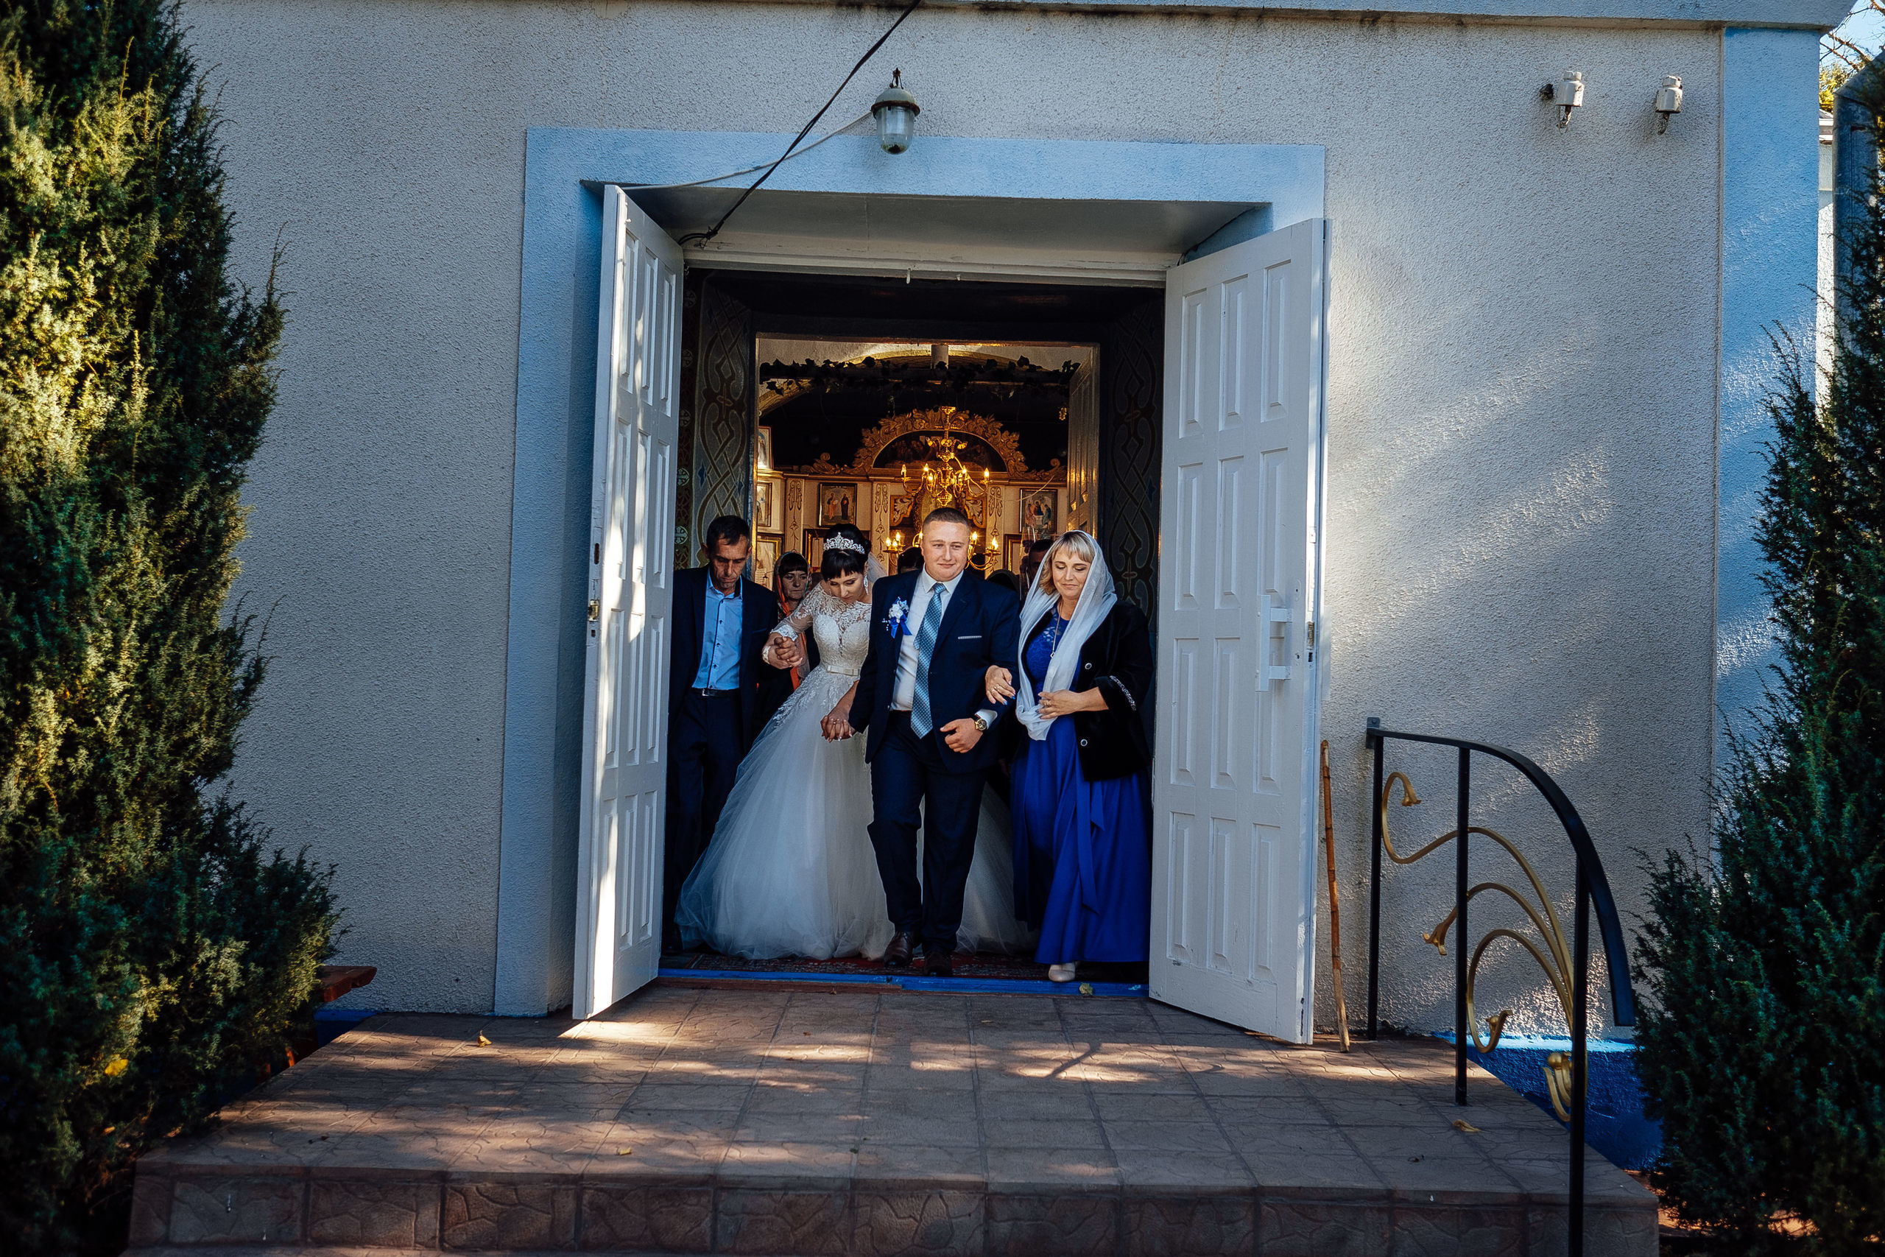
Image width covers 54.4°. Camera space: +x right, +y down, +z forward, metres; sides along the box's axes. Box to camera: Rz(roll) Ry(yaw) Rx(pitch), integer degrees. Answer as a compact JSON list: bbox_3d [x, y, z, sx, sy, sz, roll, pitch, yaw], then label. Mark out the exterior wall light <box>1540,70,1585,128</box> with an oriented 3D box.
[{"bbox_3d":[2.082,-1.771,6.140,0.130,0.190,0.150,2,-2,0],"label":"exterior wall light"}]

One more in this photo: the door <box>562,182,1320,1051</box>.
[{"bbox_3d":[0.047,-0.041,6.356,2.366,2.695,0.903,2,-2,0],"label":"door"}]

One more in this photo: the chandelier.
[{"bbox_3d":[0.010,-0.934,12.046,0.745,1.048,0.745,2,-2,0],"label":"chandelier"}]

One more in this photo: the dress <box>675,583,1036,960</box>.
[{"bbox_3d":[-0.351,0.569,7.633,1.470,1.474,1.140,2,-2,0],"label":"dress"}]

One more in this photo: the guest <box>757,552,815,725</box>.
[{"bbox_3d":[-0.727,0.487,8.495,0.470,1.686,0.340,2,-2,0],"label":"guest"}]

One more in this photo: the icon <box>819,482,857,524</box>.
[{"bbox_3d":[-0.824,-0.987,14.553,0.304,0.352,0.050,2,-2,0],"label":"icon"}]

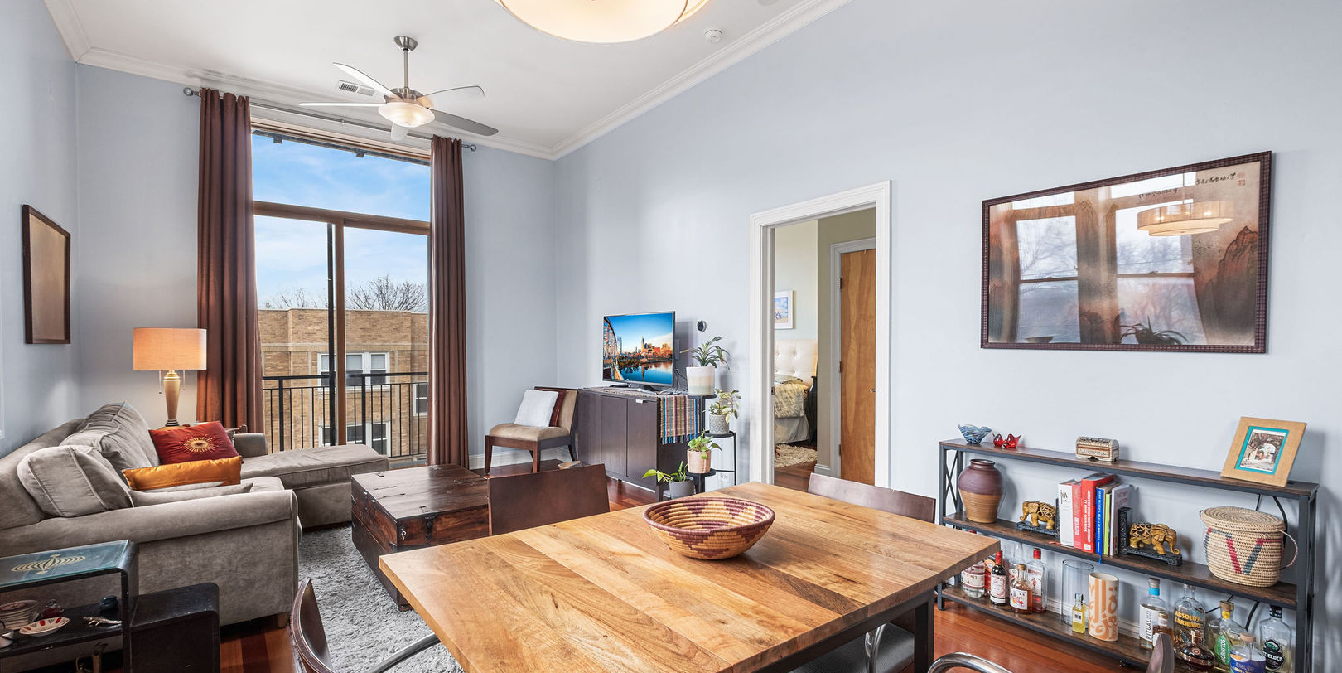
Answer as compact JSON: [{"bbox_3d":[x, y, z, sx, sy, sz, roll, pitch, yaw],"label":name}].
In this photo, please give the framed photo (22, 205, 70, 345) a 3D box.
[{"bbox_3d":[-3.450,-0.299,3.106,0.030,0.685,0.950,0,0,-39],"label":"framed photo"}]

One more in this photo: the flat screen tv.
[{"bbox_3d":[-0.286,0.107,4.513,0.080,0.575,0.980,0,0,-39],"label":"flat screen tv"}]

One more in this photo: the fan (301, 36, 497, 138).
[{"bbox_3d":[-1.769,-1.686,3.739,1.270,0.590,1.290,0,0,27],"label":"fan"}]

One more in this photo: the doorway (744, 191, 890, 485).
[{"bbox_3d":[0.910,0.222,3.455,0.150,2.110,1.030,0,0,-39],"label":"doorway"}]

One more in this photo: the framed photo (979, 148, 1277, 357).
[{"bbox_3d":[1.794,-0.293,2.326,0.035,0.706,0.953,0,0,-39],"label":"framed photo"}]

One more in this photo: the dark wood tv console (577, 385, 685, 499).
[{"bbox_3d":[-0.292,0.889,4.564,0.395,0.858,1.186,0,0,-39],"label":"dark wood tv console"}]

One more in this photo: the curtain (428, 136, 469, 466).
[{"bbox_3d":[-2.113,-0.279,5.306,0.356,3.162,0.138,0,0,-39],"label":"curtain"}]

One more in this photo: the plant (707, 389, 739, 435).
[{"bbox_3d":[0.349,0.514,3.803,0.207,0.306,0.207,0,0,0],"label":"plant"}]

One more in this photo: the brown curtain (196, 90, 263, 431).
[{"bbox_3d":[-3.355,-0.268,4.259,0.400,3.130,0.160,0,0,-39],"label":"brown curtain"}]

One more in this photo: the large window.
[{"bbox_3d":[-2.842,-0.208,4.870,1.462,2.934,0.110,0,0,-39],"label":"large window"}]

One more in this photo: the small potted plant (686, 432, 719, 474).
[{"bbox_3d":[0.207,0.770,3.750,0.195,0.290,0.205,0,0,0],"label":"small potted plant"}]

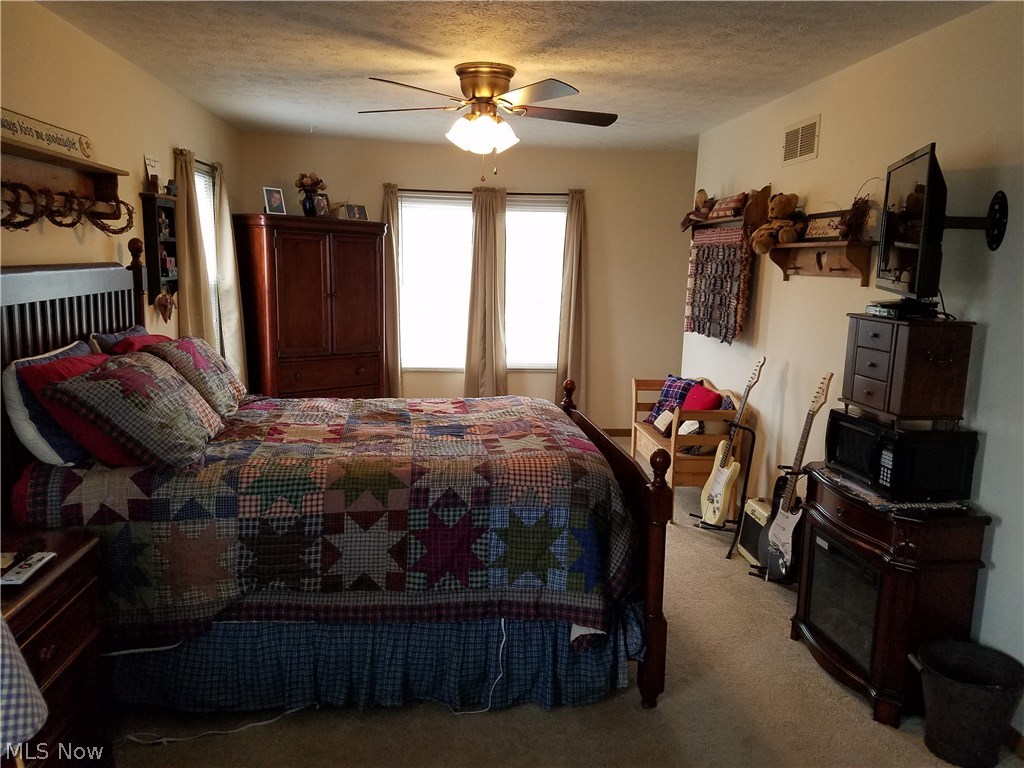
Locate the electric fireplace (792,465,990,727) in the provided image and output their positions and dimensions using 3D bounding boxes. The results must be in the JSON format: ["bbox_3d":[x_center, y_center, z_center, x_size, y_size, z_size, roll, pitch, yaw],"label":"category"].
[{"bbox_3d":[1.333,0.738,2.860,0.346,0.728,0.687,0,10,-8],"label":"electric fireplace"}]

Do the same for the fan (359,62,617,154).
[{"bbox_3d":[-0.130,-1.318,3.727,1.294,0.405,1.294,1,10,-6],"label":"fan"}]

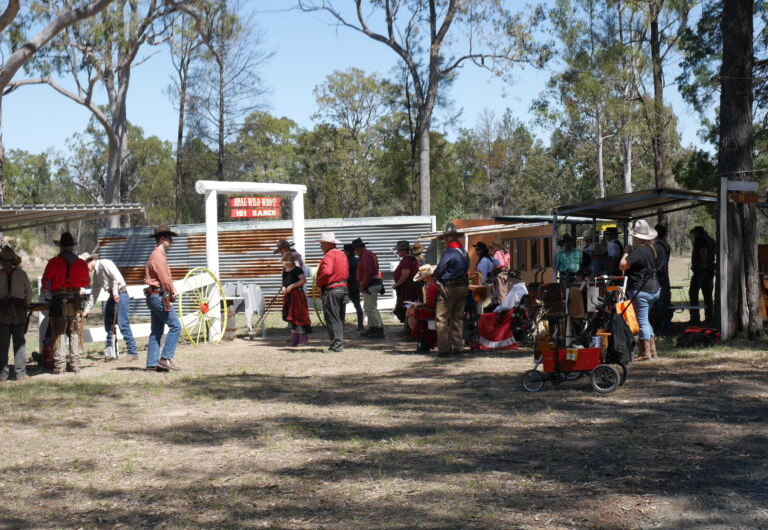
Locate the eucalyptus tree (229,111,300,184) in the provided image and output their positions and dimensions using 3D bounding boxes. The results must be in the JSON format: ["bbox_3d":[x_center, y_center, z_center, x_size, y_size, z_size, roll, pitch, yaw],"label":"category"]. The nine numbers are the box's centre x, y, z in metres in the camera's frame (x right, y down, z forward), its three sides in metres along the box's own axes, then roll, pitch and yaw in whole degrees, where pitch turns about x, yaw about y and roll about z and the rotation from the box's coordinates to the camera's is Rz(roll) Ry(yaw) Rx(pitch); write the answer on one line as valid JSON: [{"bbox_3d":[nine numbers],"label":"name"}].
[{"bbox_3d":[-6.081,-3.639,70.000,4.000,8.200,4.000,0,1,0],"label":"eucalyptus tree"}]

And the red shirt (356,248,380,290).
[{"bbox_3d":[-0.274,0.079,24.300,0.370,0.730,0.500,0,1,21],"label":"red shirt"}]

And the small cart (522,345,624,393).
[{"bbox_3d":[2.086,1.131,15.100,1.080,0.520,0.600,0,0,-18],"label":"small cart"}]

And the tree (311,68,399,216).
[{"bbox_3d":[-1.501,-4.758,70.000,4.800,10.500,4.600,0,1,0],"label":"tree"}]

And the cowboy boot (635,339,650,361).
[{"bbox_3d":[3.352,1.106,17.800,0.260,0.290,0.110,0,0,15],"label":"cowboy boot"}]

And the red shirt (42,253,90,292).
[{"bbox_3d":[-4.178,0.092,18.100,0.620,0.550,0.380,0,1,-7],"label":"red shirt"}]

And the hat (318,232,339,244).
[{"bbox_3d":[-0.859,-0.410,21.300,0.380,0.150,0.330,1,1,28],"label":"hat"}]

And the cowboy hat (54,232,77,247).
[{"bbox_3d":[-4.138,-0.329,17.900,0.330,0.170,0.380,0,0,-10],"label":"cowboy hat"}]

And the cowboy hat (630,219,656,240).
[{"bbox_3d":[3.302,-0.445,17.500,0.340,0.190,0.380,-1,16,-43],"label":"cowboy hat"}]

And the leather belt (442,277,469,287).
[{"bbox_3d":[1.029,0.255,19.800,0.390,0.115,0.310,0,0,-30],"label":"leather belt"}]

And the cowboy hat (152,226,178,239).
[{"bbox_3d":[-2.809,-0.416,17.600,0.370,0.160,0.330,0,0,-15],"label":"cowboy hat"}]

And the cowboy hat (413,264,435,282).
[{"bbox_3d":[0.599,0.113,20.100,0.380,0.160,0.340,-32,6,-12],"label":"cowboy hat"}]

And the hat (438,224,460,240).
[{"bbox_3d":[0.957,-0.478,19.800,0.380,0.170,0.340,0,0,39],"label":"hat"}]

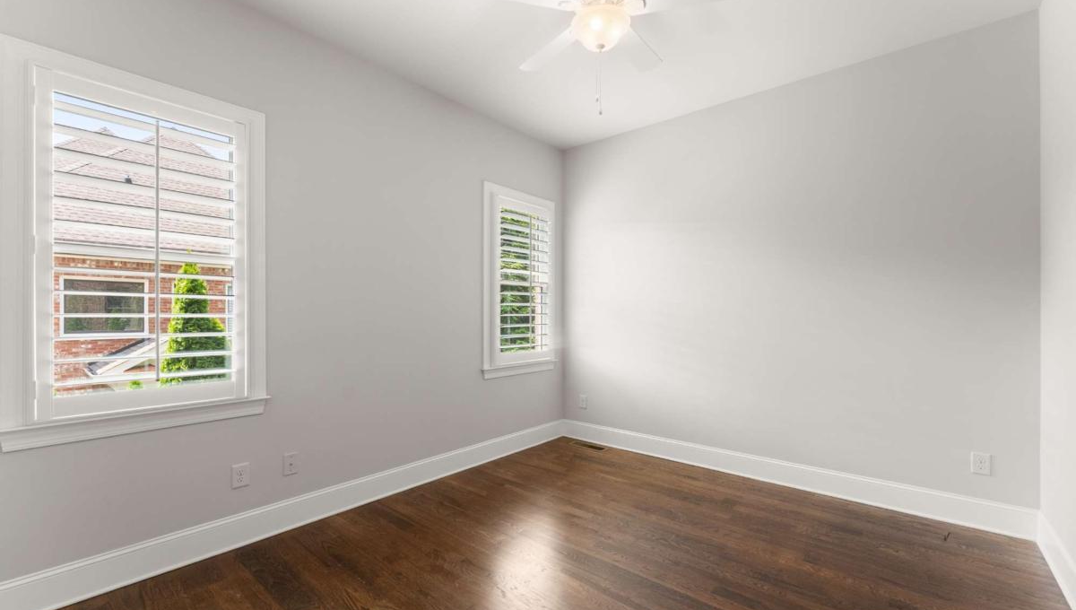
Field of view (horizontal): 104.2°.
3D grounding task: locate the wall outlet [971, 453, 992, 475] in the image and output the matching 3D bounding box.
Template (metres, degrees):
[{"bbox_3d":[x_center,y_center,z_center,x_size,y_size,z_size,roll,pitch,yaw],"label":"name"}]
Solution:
[{"bbox_3d":[2.421,0.869,2.287,0.073,0.116,0.010,-1,-1,39],"label":"wall outlet"}]

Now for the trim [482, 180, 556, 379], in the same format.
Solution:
[{"bbox_3d":[-0.145,-0.183,3.621,0.090,1.555,0.860,-1,-1,42],"label":"trim"}]

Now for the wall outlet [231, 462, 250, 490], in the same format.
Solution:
[{"bbox_3d":[-1.505,0.868,2.128,0.010,0.116,0.073,-1,-1,42],"label":"wall outlet"}]

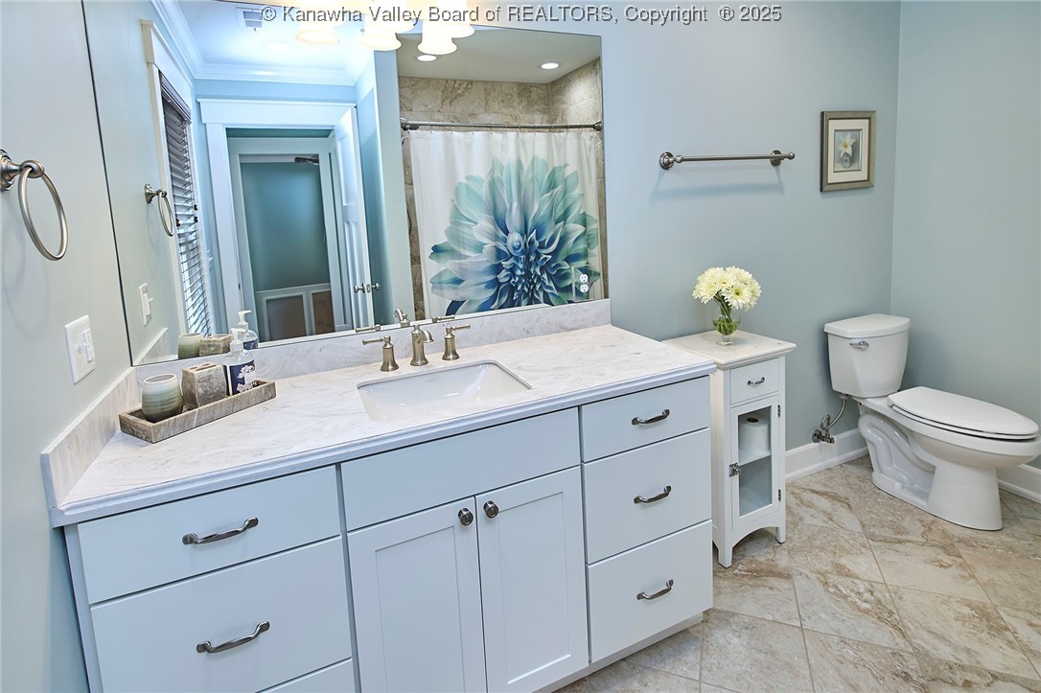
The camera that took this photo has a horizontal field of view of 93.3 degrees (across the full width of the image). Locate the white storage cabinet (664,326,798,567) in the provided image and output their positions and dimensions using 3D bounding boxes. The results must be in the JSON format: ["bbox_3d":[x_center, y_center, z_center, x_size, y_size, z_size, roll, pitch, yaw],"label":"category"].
[{"bbox_3d":[0.844,0.401,1.997,0.390,0.800,0.325,-9,11,-23],"label":"white storage cabinet"}]

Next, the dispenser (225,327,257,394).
[{"bbox_3d":[-0.770,0.046,1.350,0.073,0.187,0.070,-2,11,15],"label":"dispenser"}]

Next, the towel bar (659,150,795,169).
[{"bbox_3d":[0.865,-0.756,1.993,0.665,0.066,0.082,-9,11,-23],"label":"towel bar"}]

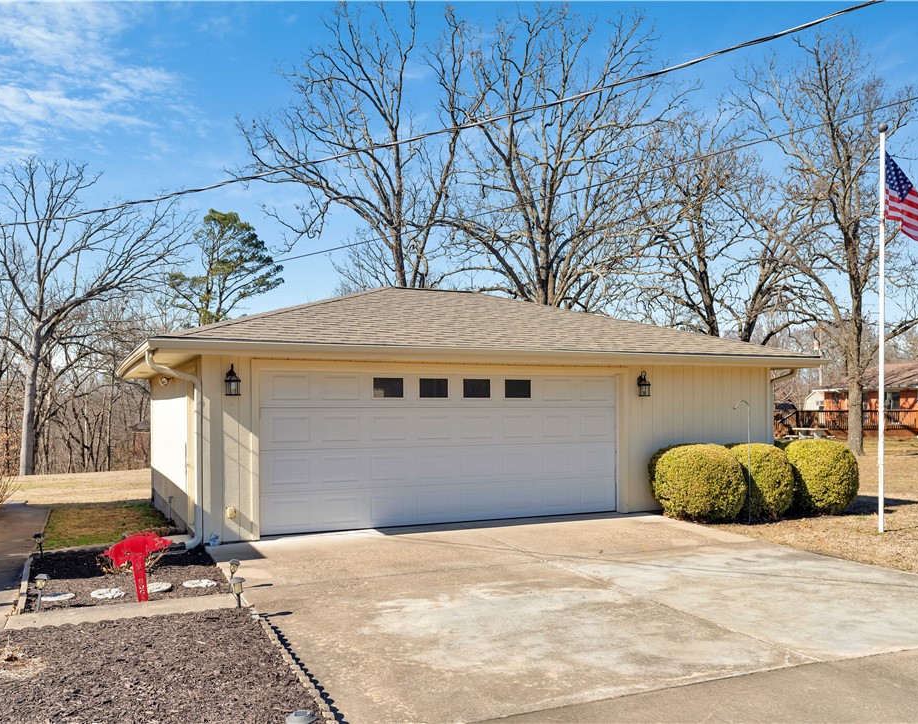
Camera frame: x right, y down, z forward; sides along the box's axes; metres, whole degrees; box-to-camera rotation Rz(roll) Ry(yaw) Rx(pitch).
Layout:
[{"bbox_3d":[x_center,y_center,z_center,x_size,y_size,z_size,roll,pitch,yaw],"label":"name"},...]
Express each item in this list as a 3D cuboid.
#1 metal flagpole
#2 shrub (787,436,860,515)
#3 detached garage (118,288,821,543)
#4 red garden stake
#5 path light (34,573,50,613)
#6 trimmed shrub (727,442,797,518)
[{"bbox_3d":[5.646,-0.420,10.500,0.135,5.480,0.135,1,-3,-24],"label":"metal flagpole"},{"bbox_3d":[5.777,1.800,12.500,1.180,1.160,1.180,1,-3,-24],"label":"shrub"},{"bbox_3d":[-0.380,0.570,14.950,10.700,3.900,8.650,1,-3,-24],"label":"detached garage"},{"bbox_3d":[-2.820,1.800,6.920,0.590,0.600,0.030,-1,-3,-23],"label":"red garden stake"},{"bbox_3d":[-3.500,1.940,6.600,0.135,0.335,0.135,1,-3,-24],"label":"path light"},{"bbox_3d":[4.546,1.780,11.900,1.180,1.140,1.180,1,-3,-24],"label":"trimmed shrub"}]

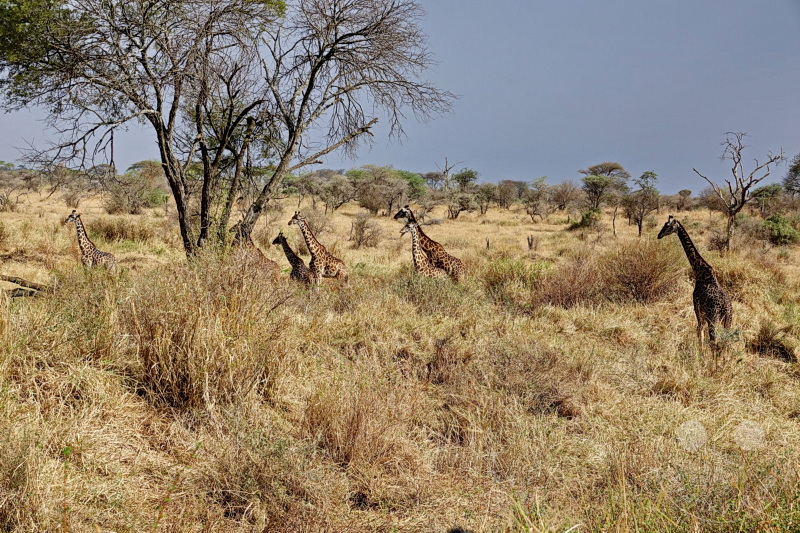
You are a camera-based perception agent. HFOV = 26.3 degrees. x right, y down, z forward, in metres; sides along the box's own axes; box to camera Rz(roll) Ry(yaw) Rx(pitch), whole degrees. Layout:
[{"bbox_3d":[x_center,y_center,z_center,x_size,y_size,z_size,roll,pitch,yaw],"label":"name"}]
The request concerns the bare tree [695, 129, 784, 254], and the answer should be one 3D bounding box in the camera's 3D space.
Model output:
[{"bbox_3d":[24.142,-5.349,122.000,6.561,8.416,5.249,1,3,0],"label":"bare tree"}]

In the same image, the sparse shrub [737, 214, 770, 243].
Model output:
[{"bbox_3d":[26.865,-2.888,130.000,2.584,2.128,2.455,1,3,0],"label":"sparse shrub"}]

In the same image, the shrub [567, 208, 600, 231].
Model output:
[{"bbox_3d":[16.949,-4.341,158.000,3.140,2.032,2.983,1,3,0],"label":"shrub"}]

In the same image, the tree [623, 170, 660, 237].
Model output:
[{"bbox_3d":[20.894,-5.451,148.000,3.288,5.710,3.123,1,3,0],"label":"tree"}]

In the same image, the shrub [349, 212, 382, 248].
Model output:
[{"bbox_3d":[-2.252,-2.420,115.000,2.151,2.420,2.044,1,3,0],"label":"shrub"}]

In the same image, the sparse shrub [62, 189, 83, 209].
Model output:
[{"bbox_3d":[-33.607,-6.957,175.000,2.251,2.046,2.138,1,3,0],"label":"sparse shrub"}]

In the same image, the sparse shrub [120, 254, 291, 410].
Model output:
[{"bbox_3d":[-3.638,1.235,32.000,3.180,2.918,3.021,1,3,0],"label":"sparse shrub"}]

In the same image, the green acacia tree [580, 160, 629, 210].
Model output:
[{"bbox_3d":[28.094,-11.265,235.000,7.144,6.594,6.787,1,3,0],"label":"green acacia tree"}]

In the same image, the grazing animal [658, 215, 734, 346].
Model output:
[{"bbox_3d":[8.637,0.599,50.000,1.000,4.238,2.500,3,3,30],"label":"grazing animal"}]

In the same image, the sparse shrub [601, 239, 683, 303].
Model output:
[{"bbox_3d":[9.882,0.164,70.000,3.356,2.619,3.188,1,3,0],"label":"sparse shrub"}]

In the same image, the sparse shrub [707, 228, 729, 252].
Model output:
[{"bbox_3d":[22.087,-1.809,119.000,1.530,1.670,1.454,1,3,0],"label":"sparse shrub"}]

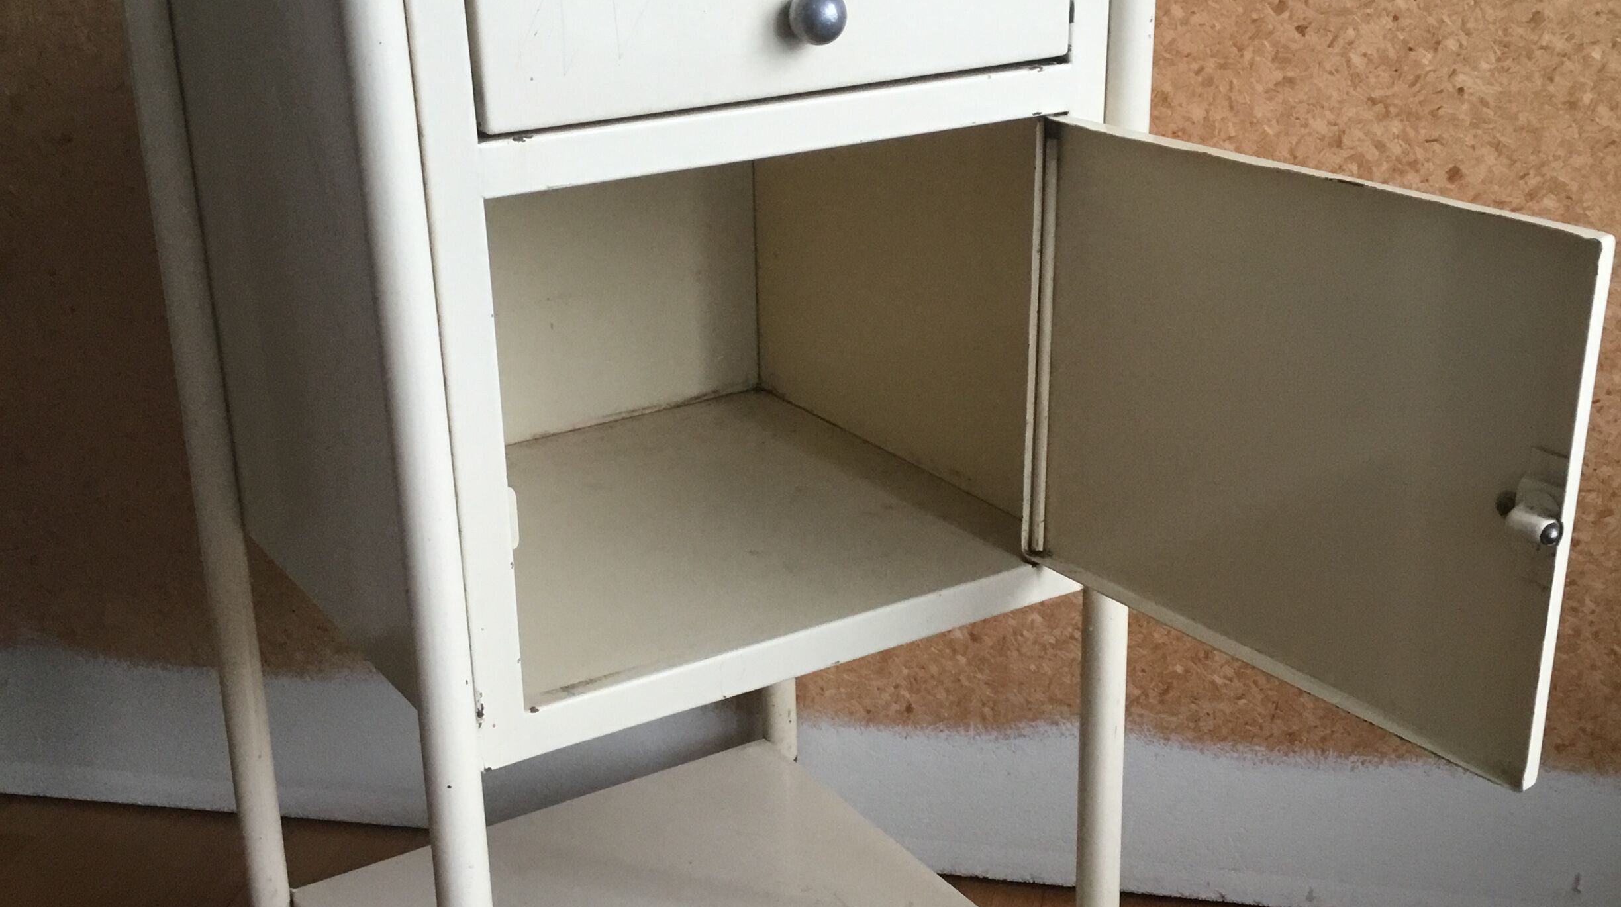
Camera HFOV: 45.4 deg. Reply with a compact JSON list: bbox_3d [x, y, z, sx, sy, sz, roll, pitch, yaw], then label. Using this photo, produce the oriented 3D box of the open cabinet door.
[{"bbox_3d":[0.211,-0.014,0.879,0.015,0.235,0.305,-15,25,-33],"label":"open cabinet door"}]

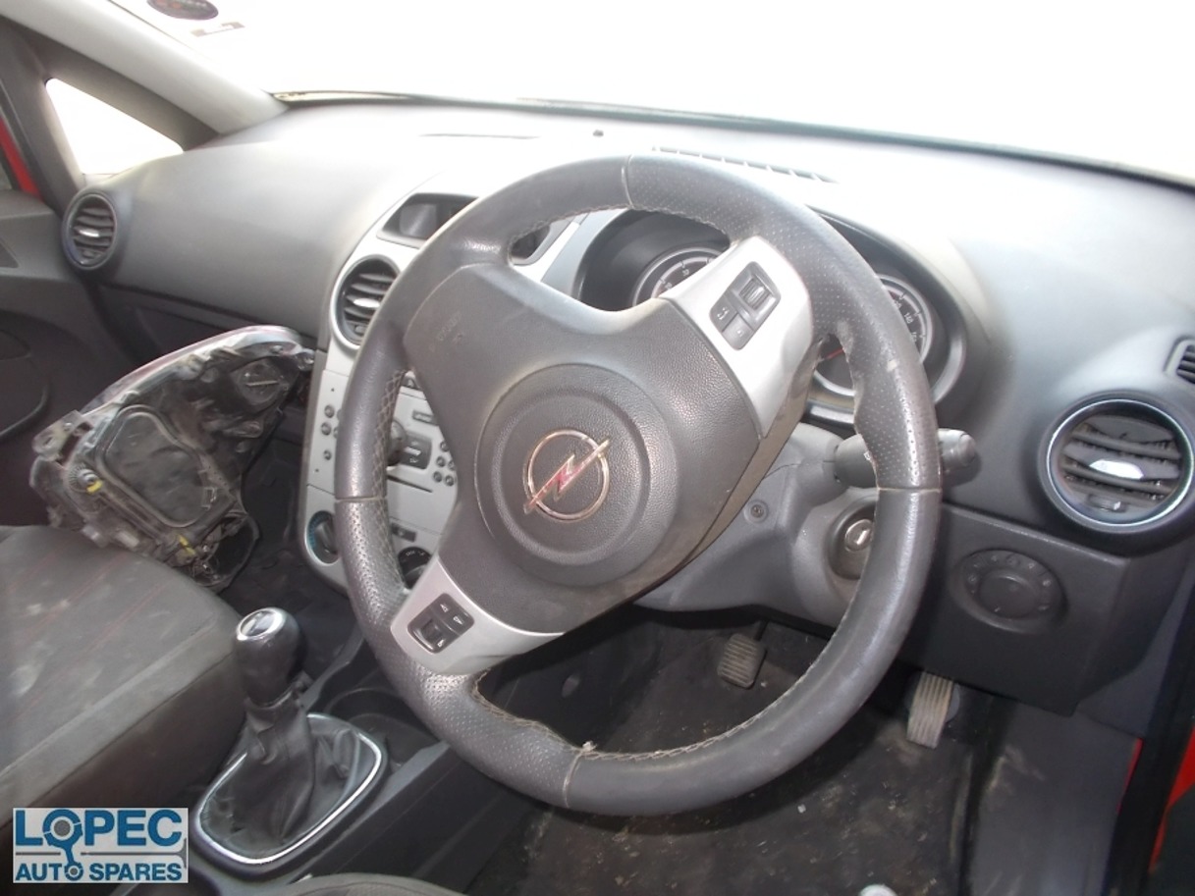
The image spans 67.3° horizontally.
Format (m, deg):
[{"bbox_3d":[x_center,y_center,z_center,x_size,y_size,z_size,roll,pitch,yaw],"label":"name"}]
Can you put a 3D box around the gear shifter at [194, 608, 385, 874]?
[{"bbox_3d":[-0.295,0.241,0.834,0.132,0.215,0.165,16,28,24],"label":"gear shifter"}]

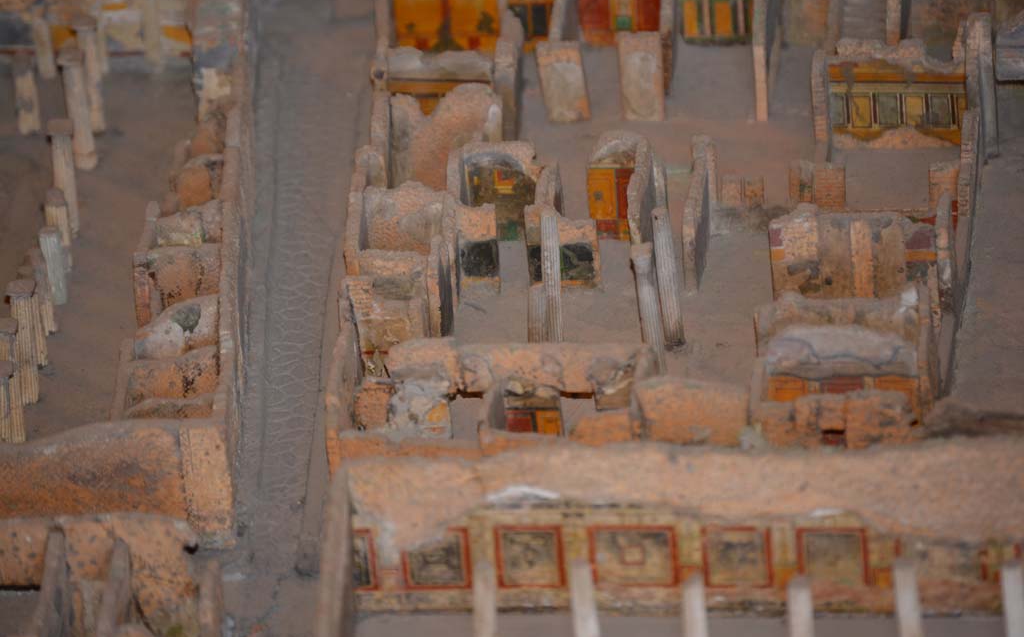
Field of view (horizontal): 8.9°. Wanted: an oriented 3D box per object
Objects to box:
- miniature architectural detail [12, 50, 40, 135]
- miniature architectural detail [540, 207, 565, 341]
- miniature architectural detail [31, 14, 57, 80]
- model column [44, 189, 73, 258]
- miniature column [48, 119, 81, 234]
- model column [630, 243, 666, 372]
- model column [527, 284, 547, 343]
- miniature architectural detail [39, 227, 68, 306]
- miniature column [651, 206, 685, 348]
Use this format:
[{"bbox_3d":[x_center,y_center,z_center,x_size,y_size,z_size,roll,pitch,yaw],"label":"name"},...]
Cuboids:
[{"bbox_3d":[-0.172,-0.079,2.344,0.007,0.029,0.007,-5,33,-4],"label":"miniature architectural detail"},{"bbox_3d":[0.013,-0.013,2.203,0.006,0.052,0.006,-2,33,0],"label":"miniature architectural detail"},{"bbox_3d":[-0.169,-0.098,2.377,0.006,0.023,0.006,-12,33,-4],"label":"miniature architectural detail"},{"bbox_3d":[-0.156,-0.031,2.268,0.007,0.028,0.007,-5,33,-4],"label":"model column"},{"bbox_3d":[-0.154,-0.048,2.280,0.008,0.044,0.008,-6,33,-4],"label":"miniature column"},{"bbox_3d":[0.045,-0.001,2.182,0.007,0.052,0.007,-7,33,1],"label":"model column"},{"bbox_3d":[0.009,0.005,2.190,0.006,0.037,0.006,-2,33,0],"label":"model column"},{"bbox_3d":[-0.156,-0.018,2.250,0.006,0.027,0.006,-9,33,-4],"label":"miniature architectural detail"},{"bbox_3d":[0.052,-0.014,2.201,0.006,0.052,0.006,-7,33,1],"label":"miniature column"}]

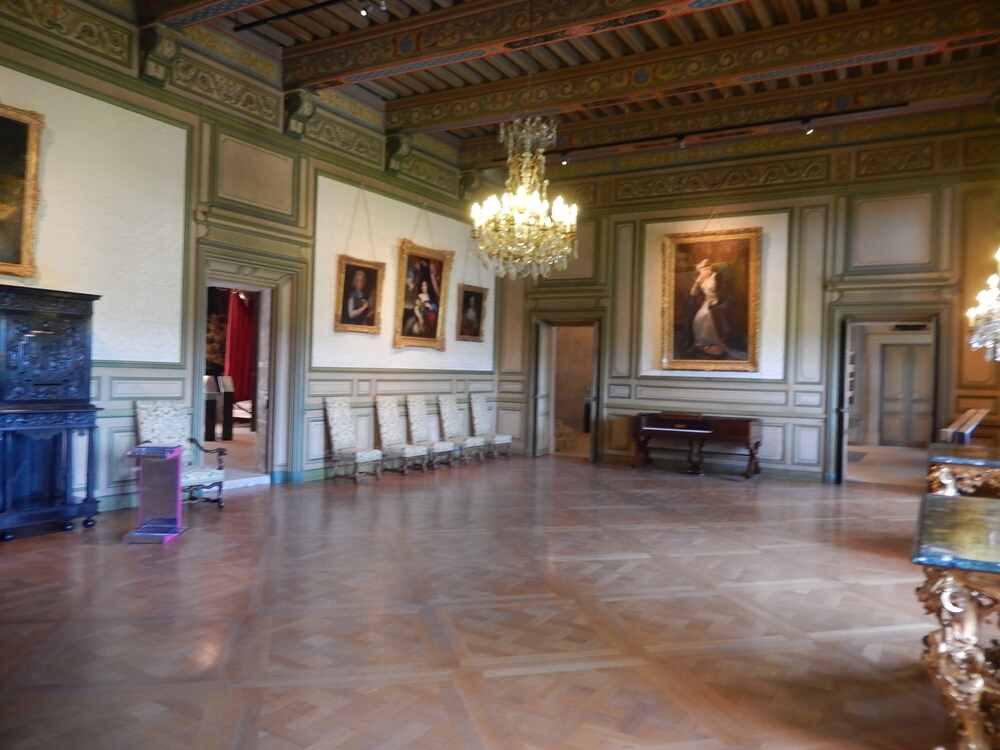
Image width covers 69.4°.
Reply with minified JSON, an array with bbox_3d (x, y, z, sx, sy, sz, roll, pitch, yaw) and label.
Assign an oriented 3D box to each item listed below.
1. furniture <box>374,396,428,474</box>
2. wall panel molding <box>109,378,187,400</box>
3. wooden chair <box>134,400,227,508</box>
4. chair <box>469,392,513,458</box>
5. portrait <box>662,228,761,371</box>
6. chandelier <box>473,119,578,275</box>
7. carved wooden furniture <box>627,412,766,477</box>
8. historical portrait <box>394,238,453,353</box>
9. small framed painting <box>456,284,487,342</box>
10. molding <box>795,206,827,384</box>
[{"bbox_3d":[-1.541,0.913,11.155,0.622,1.137,0.540,2,0,32],"label":"furniture"},{"bbox_3d":[-3.807,0.154,7.846,0.032,0.243,0.877,2,0,31],"label":"wall panel molding"},{"bbox_3d":[-3.326,0.853,7.535,0.608,1.128,0.712,2,1,31],"label":"wooden chair"},{"bbox_3d":[-0.157,0.897,12.878,0.576,1.120,0.528,2,1,31],"label":"chair"},{"bbox_3d":[3.519,-1.228,12.067,1.580,2.299,0.095,2,3,31],"label":"portrait"},{"bbox_3d":[0.222,-1.509,6.251,0.920,1.368,0.920,2,1,0],"label":"chandelier"},{"bbox_3d":[3.060,1.081,11.376,1.808,0.984,0.704,2,1,31],"label":"carved wooden furniture"},{"bbox_3d":[-1.238,-1.262,11.812,0.087,1.675,1.280,5,2,31],"label":"historical portrait"},{"bbox_3d":[-0.464,-1.066,12.694,0.072,0.976,0.896,6,3,31],"label":"small framed painting"},{"bbox_3d":[4.883,-1.256,11.338,0.390,2.797,0.032,2,0,31],"label":"molding"}]

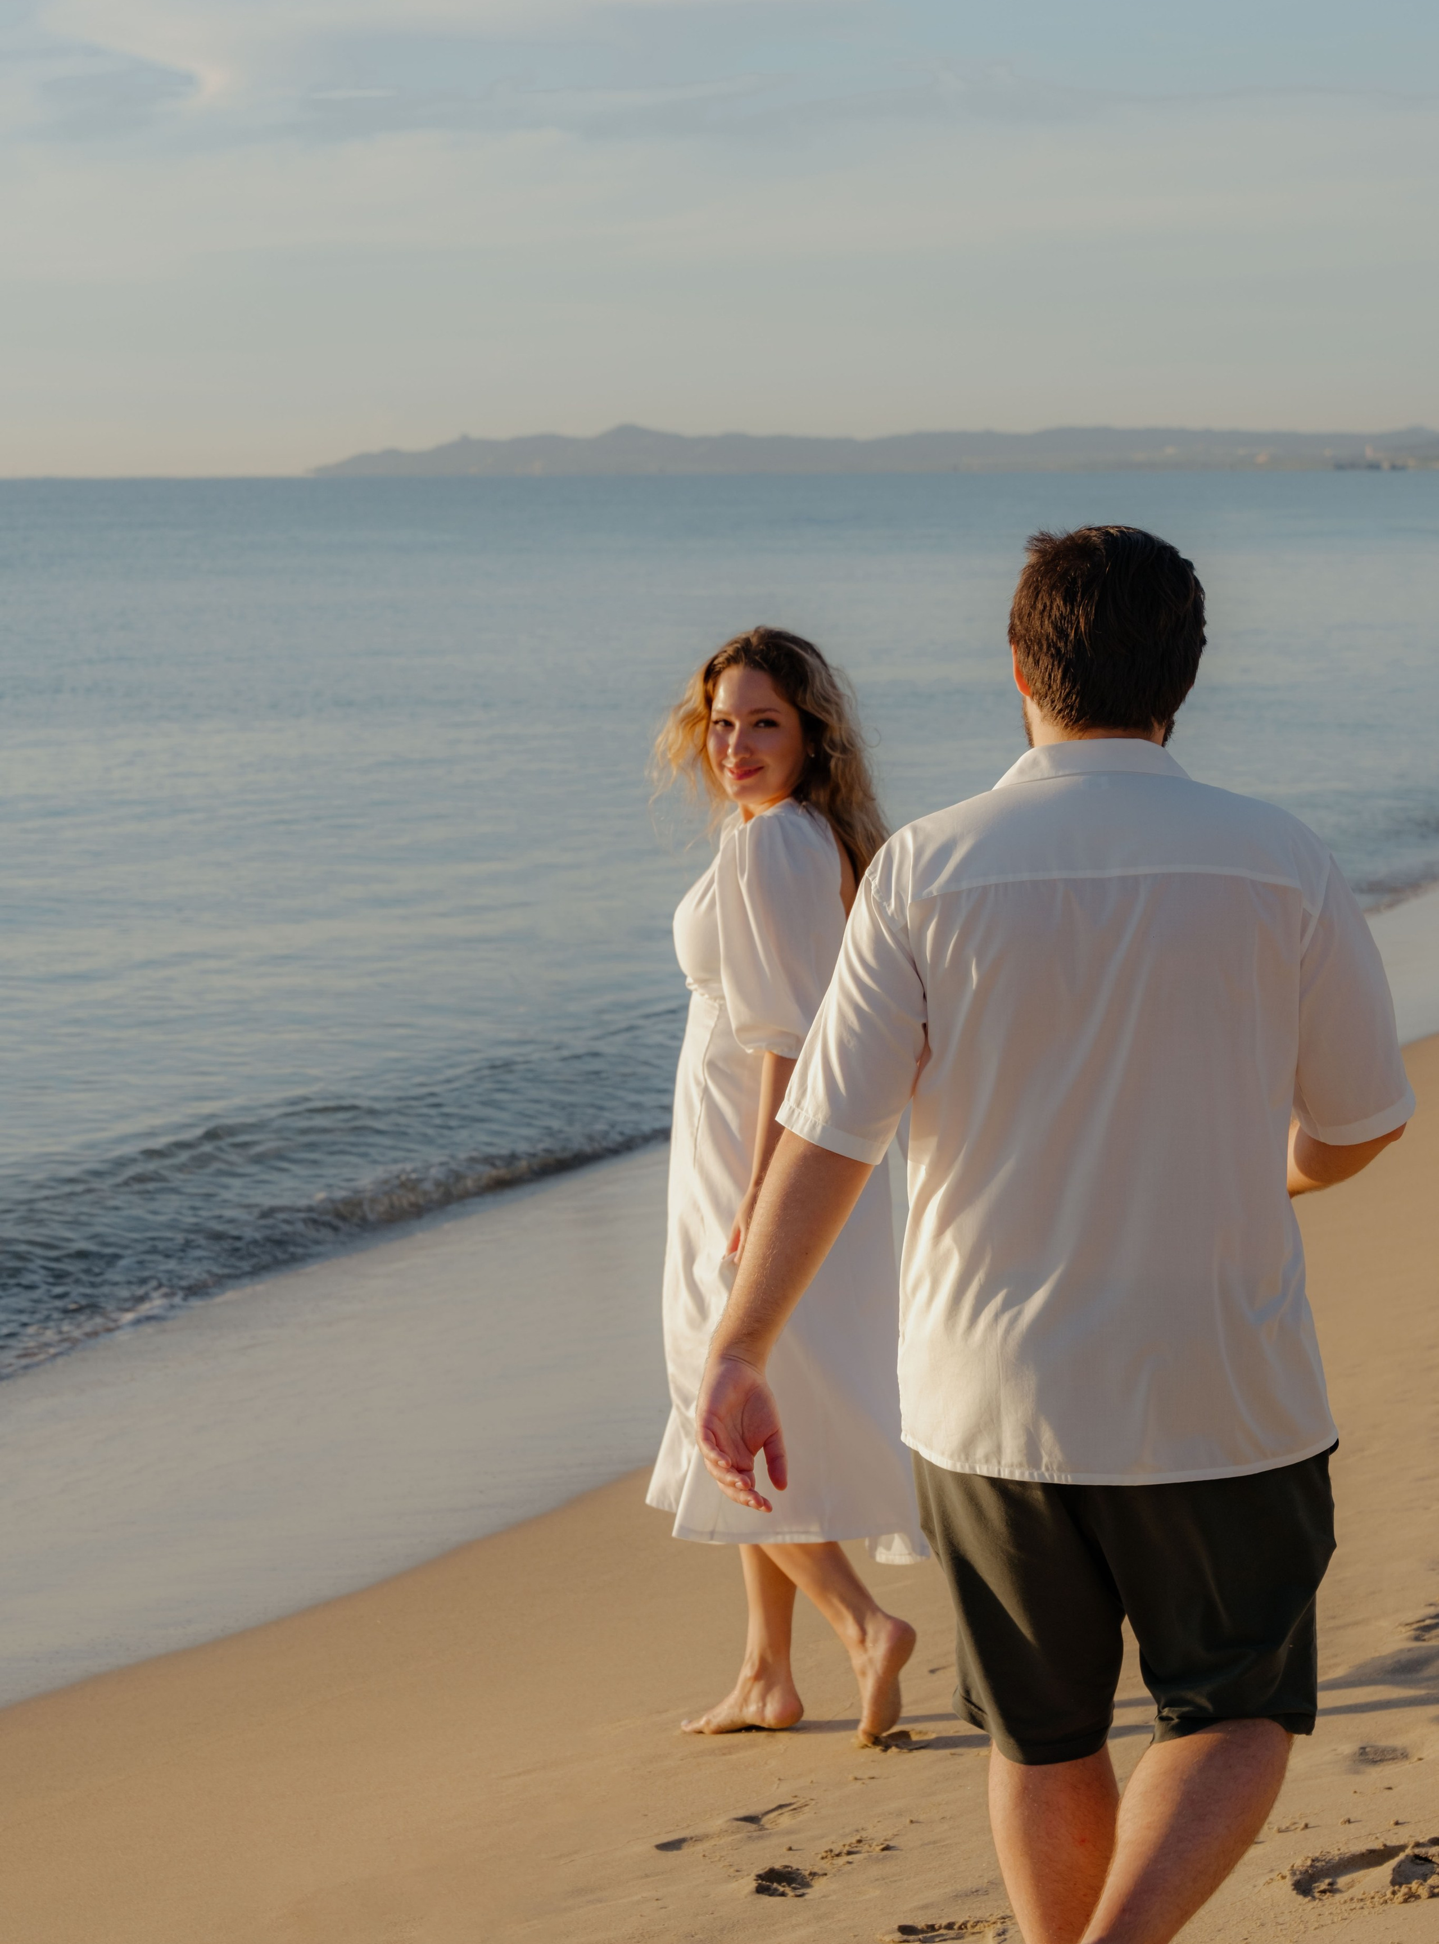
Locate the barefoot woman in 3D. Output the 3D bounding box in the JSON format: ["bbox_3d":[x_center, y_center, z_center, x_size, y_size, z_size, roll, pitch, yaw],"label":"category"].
[{"bbox_3d":[0.100,0.313,6.486,0.404,1.615,0.480,0,6,0],"label":"barefoot woman"}]

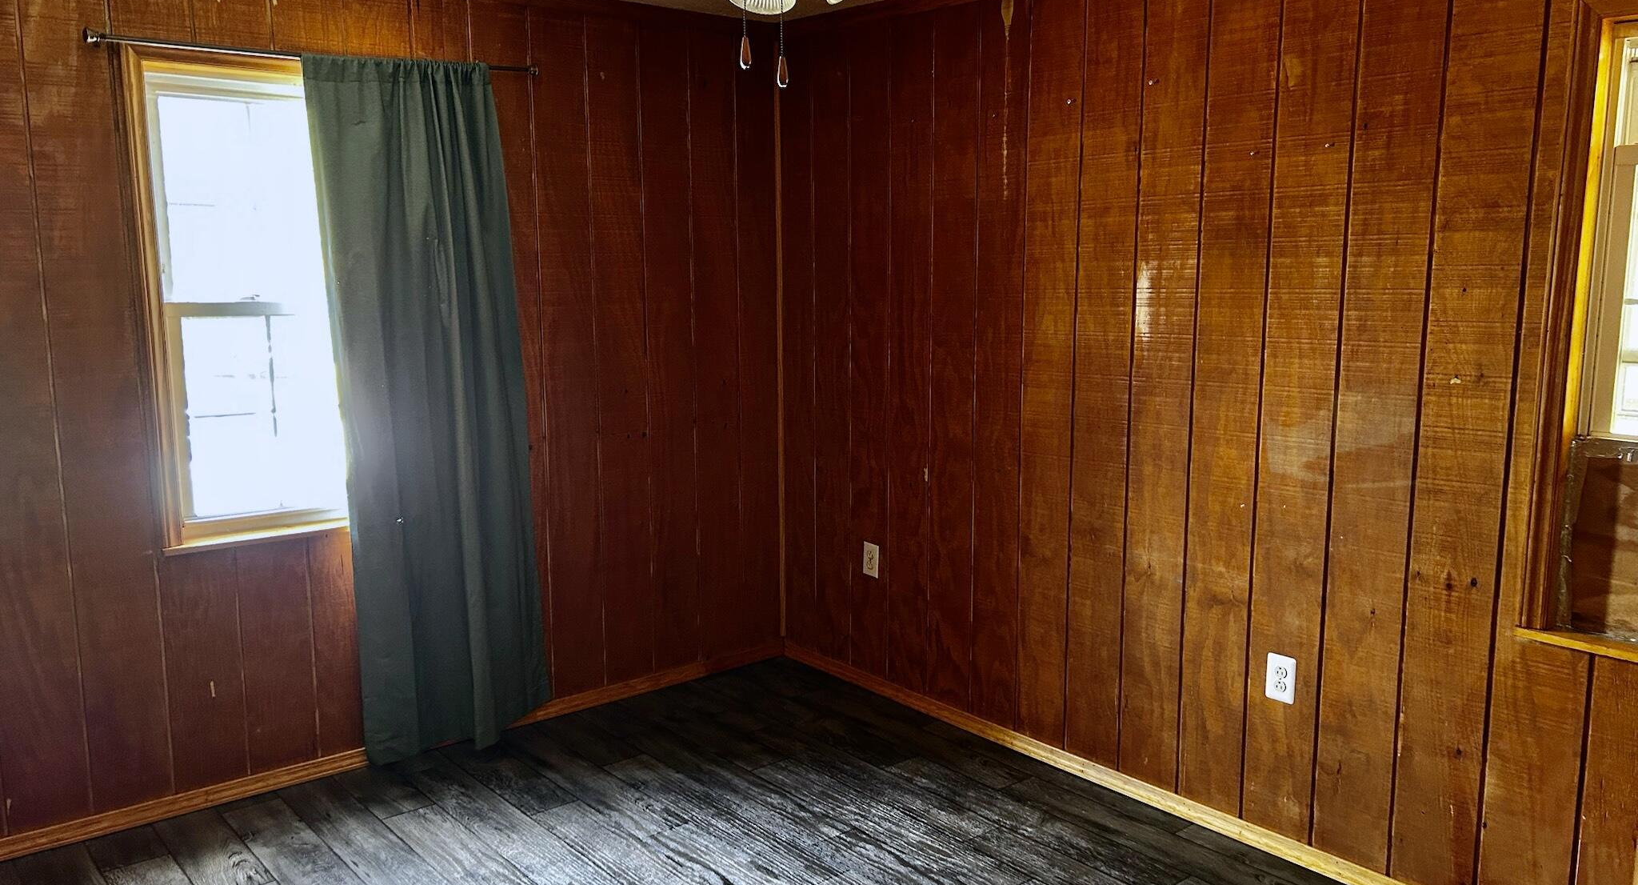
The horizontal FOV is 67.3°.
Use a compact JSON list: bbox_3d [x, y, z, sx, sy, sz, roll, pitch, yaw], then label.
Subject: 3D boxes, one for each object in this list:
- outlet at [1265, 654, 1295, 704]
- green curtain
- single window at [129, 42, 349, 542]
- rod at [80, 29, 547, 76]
[{"bbox_3d":[1.210,0.622,3.232,0.010,0.124,0.080,-7,11,-39],"label":"outlet"},{"bbox_3d":[-1.172,-0.080,3.822,0.660,2.130,0.120,-7,11,-39],"label":"green curtain"},{"bbox_3d":[-1.485,-0.411,3.624,0.900,1.355,0.100,-7,11,-39],"label":"single window"},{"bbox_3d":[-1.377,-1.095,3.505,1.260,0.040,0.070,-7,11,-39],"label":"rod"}]

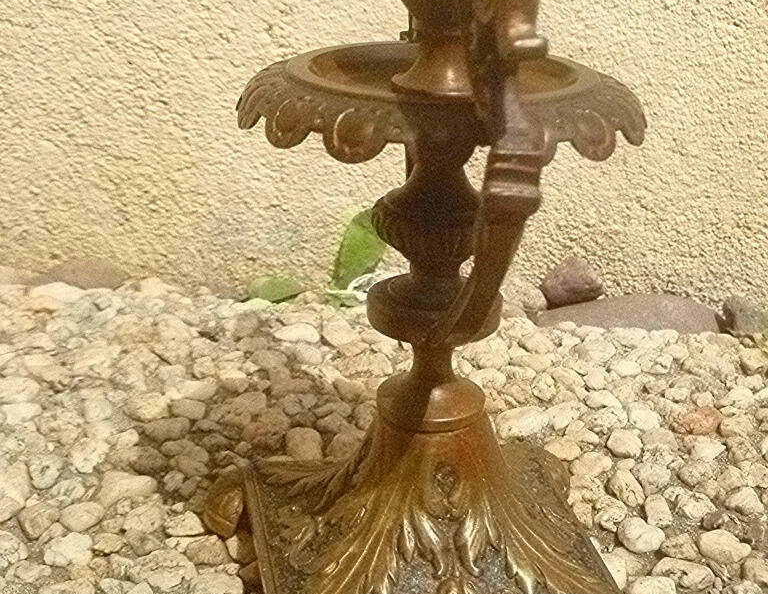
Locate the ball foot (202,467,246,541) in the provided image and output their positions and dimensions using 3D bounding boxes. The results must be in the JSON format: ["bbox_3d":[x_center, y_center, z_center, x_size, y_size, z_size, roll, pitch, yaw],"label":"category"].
[{"bbox_3d":[-0.048,0.073,0.429,0.028,0.023,0.028,-3,23,-11],"label":"ball foot"}]

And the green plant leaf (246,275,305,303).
[{"bbox_3d":[-0.058,-0.004,0.639,0.030,0.014,0.014,5,23,9],"label":"green plant leaf"}]

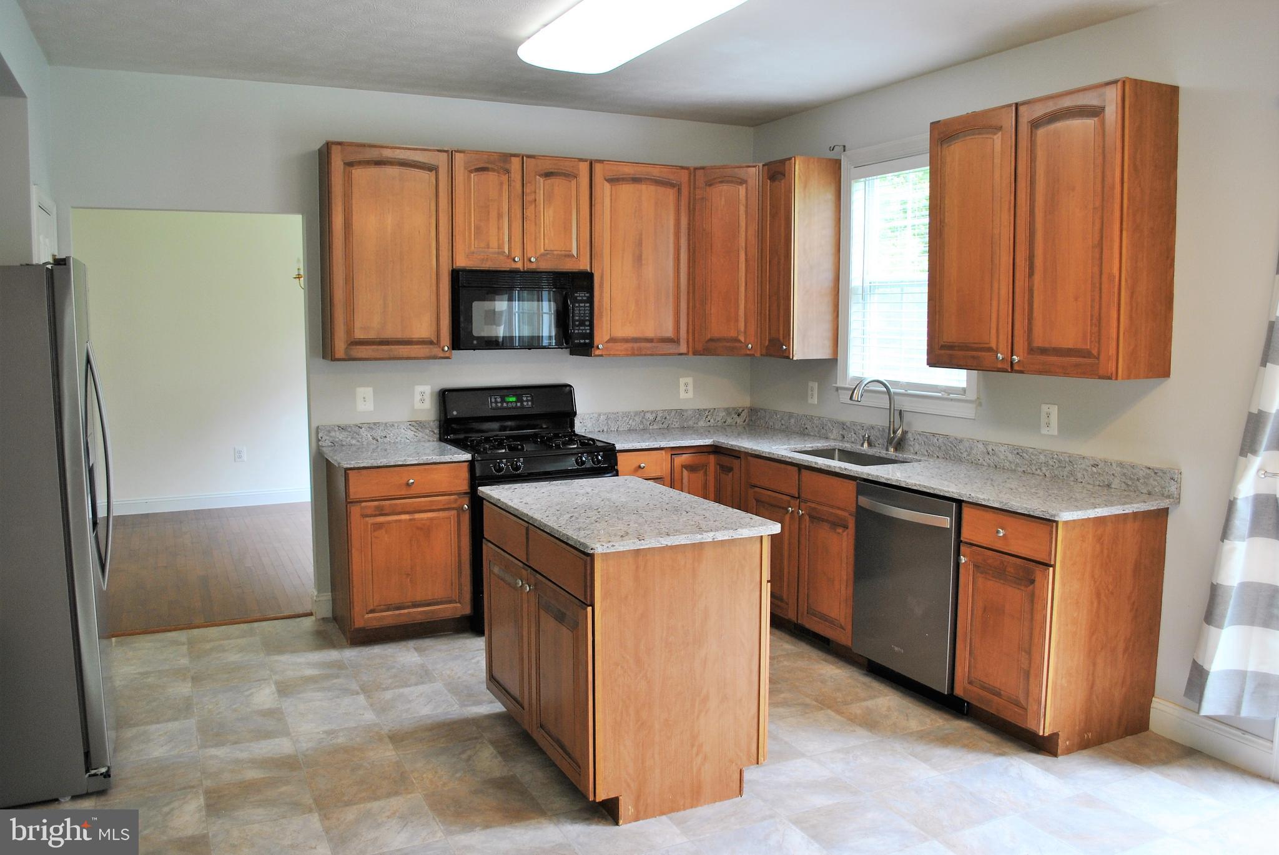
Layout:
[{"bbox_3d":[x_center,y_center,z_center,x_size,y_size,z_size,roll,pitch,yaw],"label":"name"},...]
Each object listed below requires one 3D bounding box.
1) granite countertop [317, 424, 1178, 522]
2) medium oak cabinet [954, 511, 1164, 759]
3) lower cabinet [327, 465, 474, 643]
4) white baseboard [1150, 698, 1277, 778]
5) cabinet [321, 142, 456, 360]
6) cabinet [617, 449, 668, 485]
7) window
[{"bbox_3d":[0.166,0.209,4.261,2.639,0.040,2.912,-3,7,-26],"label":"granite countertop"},{"bbox_3d":[1.590,0.721,3.666,0.622,0.880,0.450,-3,7,-26],"label":"medium oak cabinet"},{"bbox_3d":[-1.223,0.587,4.887,0.608,0.880,0.622,-3,7,-26],"label":"lower cabinet"},{"bbox_3d":[2.070,1.123,3.477,0.018,0.137,0.461,-3,7,-26],"label":"white baseboard"},{"bbox_3d":[-1.280,-0.872,4.867,0.605,1.052,0.322,-3,7,-26],"label":"cabinet"},{"bbox_3d":[-0.120,0.524,5.440,0.317,0.873,0.625,-3,7,-26],"label":"cabinet"},{"bbox_3d":[1.335,-0.748,4.765,0.100,1.332,1.020,-3,7,-26],"label":"window"}]

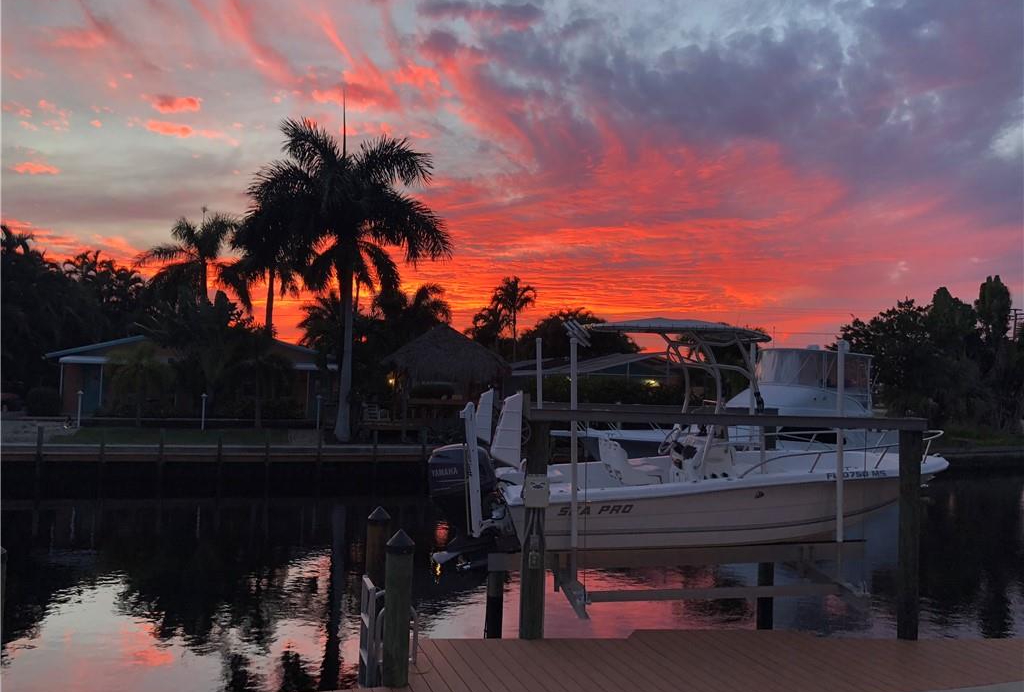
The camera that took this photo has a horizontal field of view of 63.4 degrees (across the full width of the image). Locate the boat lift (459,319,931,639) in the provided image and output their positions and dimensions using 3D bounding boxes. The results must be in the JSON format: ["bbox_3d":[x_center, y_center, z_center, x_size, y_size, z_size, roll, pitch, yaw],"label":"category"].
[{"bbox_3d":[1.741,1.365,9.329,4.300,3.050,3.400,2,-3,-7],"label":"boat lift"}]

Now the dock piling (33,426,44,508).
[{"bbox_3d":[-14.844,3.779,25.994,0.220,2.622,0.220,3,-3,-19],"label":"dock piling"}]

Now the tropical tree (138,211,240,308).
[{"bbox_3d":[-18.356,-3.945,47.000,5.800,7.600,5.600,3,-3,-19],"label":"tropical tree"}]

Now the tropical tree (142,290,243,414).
[{"bbox_3d":[-12.806,0.261,33.200,4.100,4.900,4.000,3,-3,-19],"label":"tropical tree"}]

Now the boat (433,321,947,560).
[{"bbox_3d":[2.110,1.068,9.383,6.100,2.730,2.350,0,-3,-7],"label":"boat"}]

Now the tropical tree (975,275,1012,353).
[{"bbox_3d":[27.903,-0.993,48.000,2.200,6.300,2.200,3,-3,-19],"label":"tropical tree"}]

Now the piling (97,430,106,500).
[{"bbox_3d":[-12.687,3.662,25.600,0.240,2.050,0.240,3,-3,-19],"label":"piling"}]

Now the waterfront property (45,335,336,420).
[{"bbox_3d":[-14.769,1.391,38.556,11.300,3.700,9.000,3,-3,-19],"label":"waterfront property"}]

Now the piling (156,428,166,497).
[{"bbox_3d":[-11.415,3.792,26.977,0.210,2.203,0.210,3,-3,-19],"label":"piling"}]

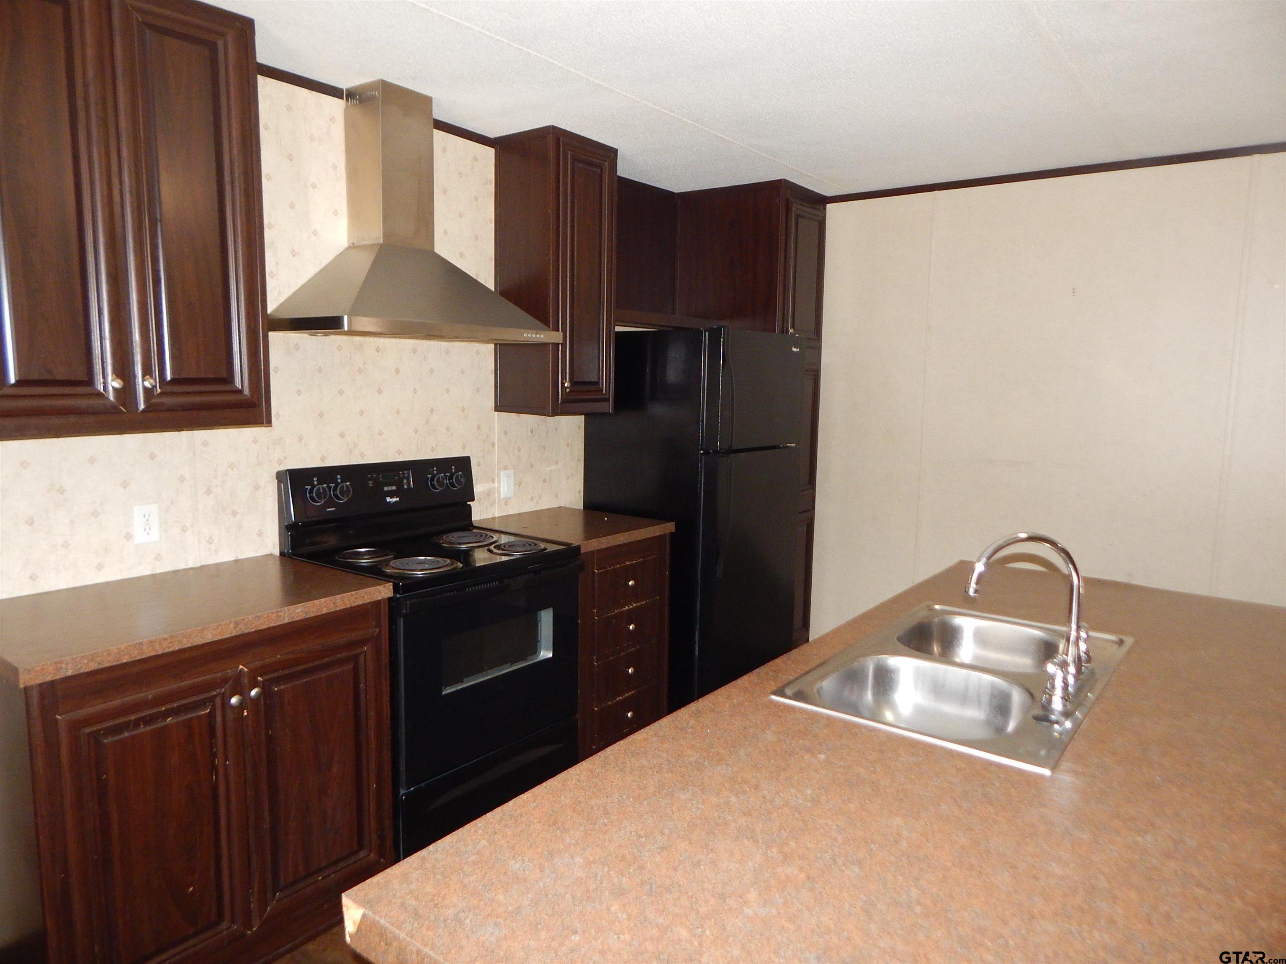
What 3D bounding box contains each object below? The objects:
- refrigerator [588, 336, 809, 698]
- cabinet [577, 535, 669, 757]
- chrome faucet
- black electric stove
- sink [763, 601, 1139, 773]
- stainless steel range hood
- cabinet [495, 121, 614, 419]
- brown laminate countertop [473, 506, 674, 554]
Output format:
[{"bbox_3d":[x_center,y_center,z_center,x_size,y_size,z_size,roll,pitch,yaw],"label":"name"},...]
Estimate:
[{"bbox_3d":[0.231,0.185,3.726,0.730,1.693,0.701,6,9,37],"label":"refrigerator"},{"bbox_3d":[-0.302,0.634,3.336,0.592,0.875,0.570,6,9,37],"label":"cabinet"},{"bbox_3d":[0.743,0.245,1.583,0.235,0.284,0.295,6,9,37],"label":"chrome faucet"},{"bbox_3d":[-0.674,0.545,2.751,0.670,1.180,0.757,6,9,37],"label":"black electric stove"},{"bbox_3d":[0.678,0.463,1.685,0.464,0.179,0.850,6,9,37],"label":"sink"},{"bbox_3d":[-0.723,-0.867,2.645,0.482,0.804,0.870,6,9,37],"label":"stainless steel range hood"},{"bbox_3d":[-0.344,-0.808,3.287,0.327,1.061,0.378,6,9,37],"label":"cabinet"},{"bbox_3d":[-0.287,0.181,3.276,0.613,0.038,0.580,6,9,37],"label":"brown laminate countertop"}]

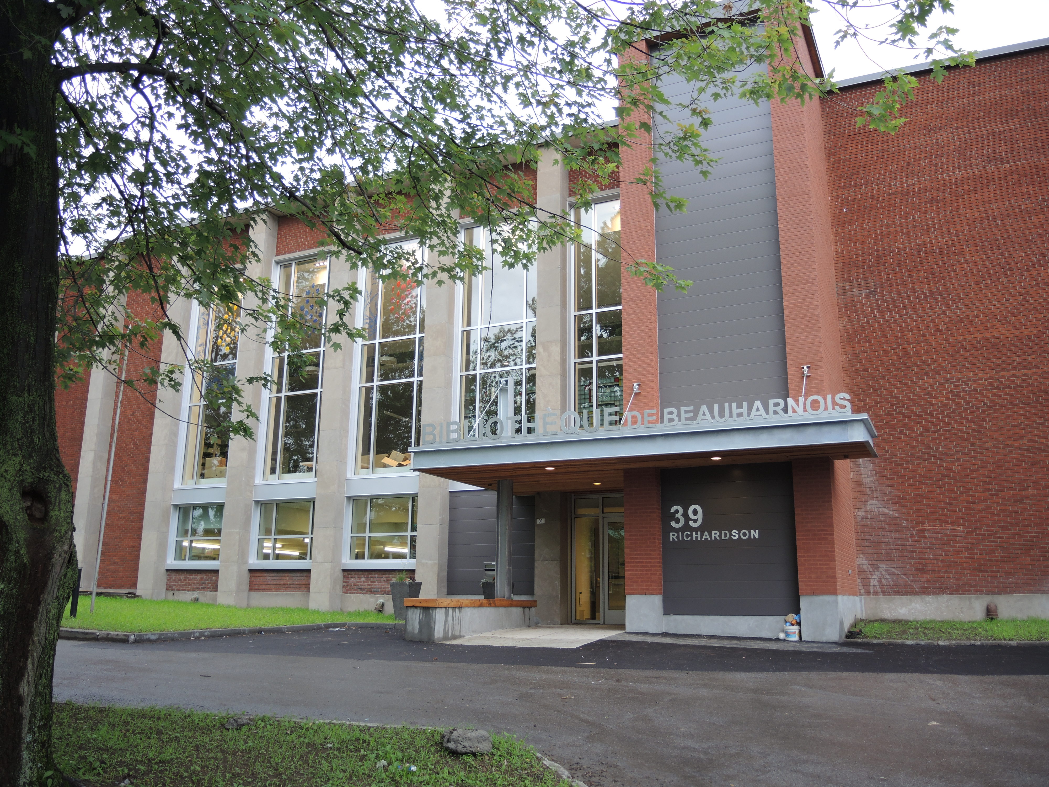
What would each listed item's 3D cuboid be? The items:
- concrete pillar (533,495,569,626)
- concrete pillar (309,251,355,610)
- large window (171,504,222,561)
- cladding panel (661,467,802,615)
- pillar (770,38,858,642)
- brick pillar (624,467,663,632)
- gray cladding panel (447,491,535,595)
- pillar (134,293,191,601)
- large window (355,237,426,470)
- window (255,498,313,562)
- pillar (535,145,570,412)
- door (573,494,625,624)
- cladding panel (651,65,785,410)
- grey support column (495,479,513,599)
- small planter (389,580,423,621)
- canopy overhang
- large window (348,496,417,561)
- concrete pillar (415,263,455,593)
[{"bbox_3d":[0.639,3.829,19.760,0.626,2.999,0.492,-6,-14,25],"label":"concrete pillar"},{"bbox_3d":[-5.195,0.176,23.520,0.603,11.324,0.507,-6,-14,25],"label":"concrete pillar"},{"bbox_3d":[-9.599,4.197,25.555,2.652,1.711,0.250,-6,-15,25],"label":"large window"},{"bbox_3d":[3.595,2.568,14.948,2.399,2.628,0.119,-6,-14,25],"label":"cladding panel"},{"bbox_3d":[5.688,-1.275,16.689,0.589,11.646,3.874,-6,-14,25],"label":"pillar"},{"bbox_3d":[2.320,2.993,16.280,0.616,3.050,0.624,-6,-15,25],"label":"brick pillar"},{"bbox_3d":[-0.777,3.687,21.106,2.636,2.582,0.100,-6,-15,25],"label":"gray cladding panel"},{"bbox_3d":[-11.136,0.445,26.821,0.687,11.786,0.499,-6,-15,25],"label":"pillar"},{"bbox_3d":[-3.535,-1.102,23.493,2.608,6.727,0.179,-6,-14,25],"label":"large window"},{"bbox_3d":[-6.644,3.905,24.171,2.652,1.711,0.250,-6,-15,25],"label":"window"},{"bbox_3d":[0.706,-2.211,21.161,0.626,8.329,0.507,-6,-14,25],"label":"pillar"},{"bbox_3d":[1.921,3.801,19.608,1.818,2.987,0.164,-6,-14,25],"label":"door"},{"bbox_3d":[3.842,-3.424,17.153,2.535,8.346,0.100,-6,-15,25],"label":"cladding panel"},{"bbox_3d":[-0.405,3.012,17.548,0.222,2.401,0.270,-6,-14,26],"label":"grey support column"},{"bbox_3d":[-2.820,4.906,20.066,0.530,0.879,0.515,-6,-15,25],"label":"small planter"},{"bbox_3d":[2.584,1.392,16.644,8.135,0.417,5.096,-6,-14,25],"label":"canopy overhang"},{"bbox_3d":[-3.618,3.554,22.434,2.533,1.782,0.179,-6,-14,25],"label":"large window"},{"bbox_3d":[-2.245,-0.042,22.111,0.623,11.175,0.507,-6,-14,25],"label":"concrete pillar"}]

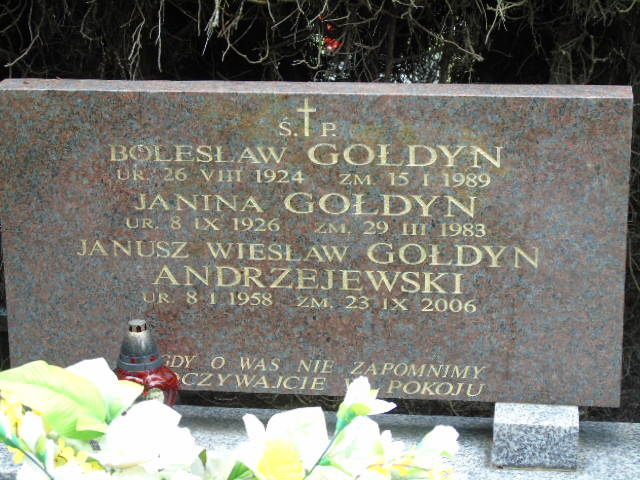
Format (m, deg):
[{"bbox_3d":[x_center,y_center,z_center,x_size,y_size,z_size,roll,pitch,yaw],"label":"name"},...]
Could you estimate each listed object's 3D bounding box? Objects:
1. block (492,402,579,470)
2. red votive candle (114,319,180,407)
[{"bbox_3d":[0.300,0.256,2.110,0.112,0.067,0.144,1,18,8],"label":"block"},{"bbox_3d":[-0.247,0.198,2.103,0.098,0.182,0.098,-9,20,-23],"label":"red votive candle"}]

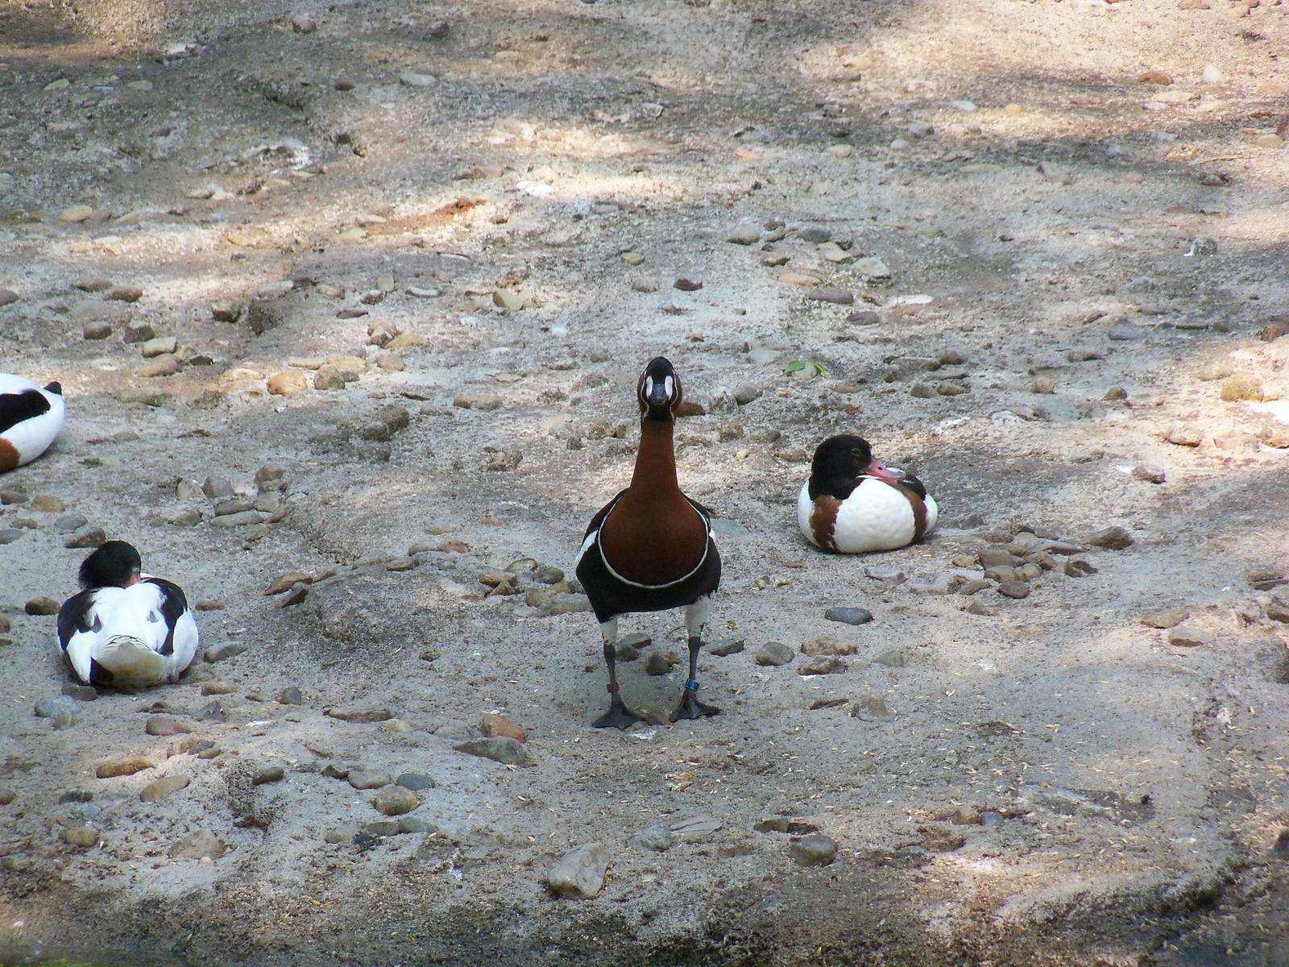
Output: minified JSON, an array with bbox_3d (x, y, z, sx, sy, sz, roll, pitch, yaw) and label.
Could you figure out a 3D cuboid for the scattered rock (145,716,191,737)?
[{"bbox_3d":[-0.504,0.257,11.261,0.046,0.017,0.033,3,16,12],"label":"scattered rock"}]

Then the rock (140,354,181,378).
[{"bbox_3d":[-0.563,-0.137,12.399,0.048,0.024,0.034,-7,18,-24],"label":"rock"}]

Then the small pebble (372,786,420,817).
[{"bbox_3d":[-0.258,0.330,11.043,0.047,0.028,0.038,0,16,0],"label":"small pebble"}]

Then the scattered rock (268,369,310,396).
[{"bbox_3d":[-0.413,-0.117,12.341,0.046,0.026,0.033,-1,16,-5],"label":"scattered rock"}]

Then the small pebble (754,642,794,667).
[{"bbox_3d":[0.146,0.192,11.960,0.043,0.022,0.035,0,18,0],"label":"small pebble"}]

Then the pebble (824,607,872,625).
[{"bbox_3d":[0.221,0.144,11.590,0.049,0.018,0.035,0,16,0],"label":"pebble"}]

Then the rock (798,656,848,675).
[{"bbox_3d":[0.199,0.204,11.931,0.053,0.017,0.033,-2,18,-5],"label":"rock"}]

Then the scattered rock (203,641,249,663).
[{"bbox_3d":[-0.471,0.190,11.966,0.055,0.016,0.031,-8,20,-24],"label":"scattered rock"}]

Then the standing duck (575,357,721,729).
[{"bbox_3d":[0.005,0.046,12.210,0.165,0.435,0.400,-2,13,-7],"label":"standing duck"}]

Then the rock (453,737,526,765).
[{"bbox_3d":[-0.175,0.303,12.081,0.081,0.030,0.045,0,13,0],"label":"rock"}]

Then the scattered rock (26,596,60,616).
[{"bbox_3d":[-0.710,0.145,12.568,0.040,0.021,0.030,0,13,0],"label":"scattered rock"}]

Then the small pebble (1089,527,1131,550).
[{"bbox_3d":[0.517,0.060,11.829,0.047,0.022,0.034,-3,16,-10],"label":"small pebble"}]

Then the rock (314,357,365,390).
[{"bbox_3d":[-0.384,-0.139,13.440,0.062,0.041,0.044,0,13,0],"label":"rock"}]

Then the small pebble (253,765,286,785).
[{"bbox_3d":[-0.391,0.304,11.123,0.034,0.018,0.025,-7,18,-24],"label":"small pebble"}]

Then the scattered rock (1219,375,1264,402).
[{"bbox_3d":[0.713,-0.113,12.712,0.051,0.027,0.042,0,18,0],"label":"scattered rock"}]

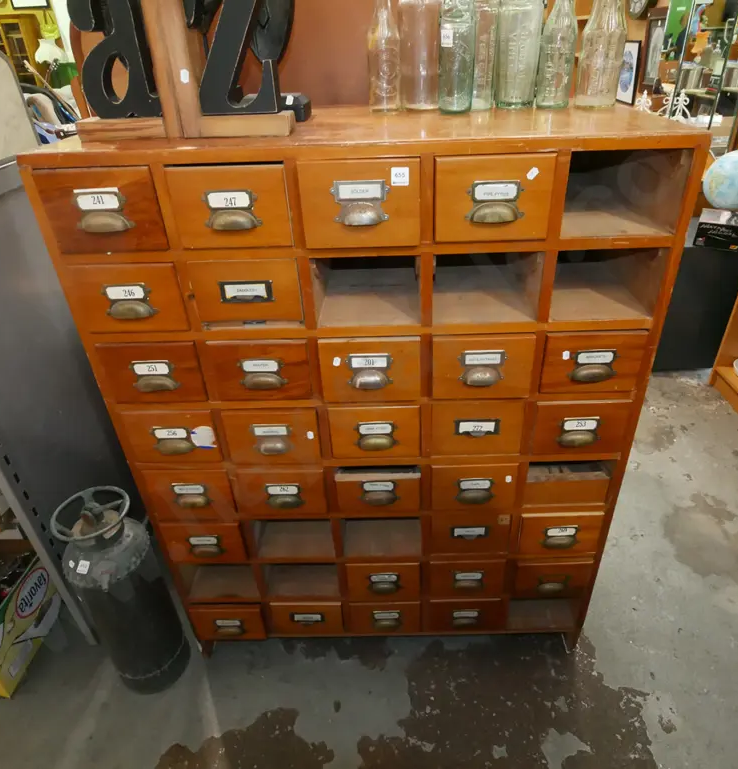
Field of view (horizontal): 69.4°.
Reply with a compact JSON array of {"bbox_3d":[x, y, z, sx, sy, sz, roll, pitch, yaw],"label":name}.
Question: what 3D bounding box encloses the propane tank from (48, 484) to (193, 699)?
[{"bbox_3d":[-0.578,0.502,1.272,0.180,0.559,0.180,-3,32,2],"label":"propane tank"}]

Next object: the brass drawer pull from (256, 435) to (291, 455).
[{"bbox_3d":[-0.182,0.117,1.019,0.073,0.029,0.021,-3,32,2],"label":"brass drawer pull"}]

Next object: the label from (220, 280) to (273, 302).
[{"bbox_3d":[-0.195,-0.146,0.848,0.086,0.034,0.009,-2,32,2],"label":"label"}]

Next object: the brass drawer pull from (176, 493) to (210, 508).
[{"bbox_3d":[-0.379,0.252,1.150,0.070,0.027,0.018,-2,32,3],"label":"brass drawer pull"}]

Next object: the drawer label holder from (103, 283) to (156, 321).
[{"bbox_3d":[-0.385,-0.132,0.846,0.082,0.052,0.023,-2,32,2],"label":"drawer label holder"}]

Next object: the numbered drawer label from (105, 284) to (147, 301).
[{"bbox_3d":[-0.414,-0.157,0.906,0.071,0.028,0.004,-2,32,3],"label":"numbered drawer label"}]

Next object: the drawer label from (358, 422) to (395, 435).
[{"bbox_3d":[0.013,0.083,1.007,0.068,0.027,0.005,-3,32,2],"label":"drawer label"}]

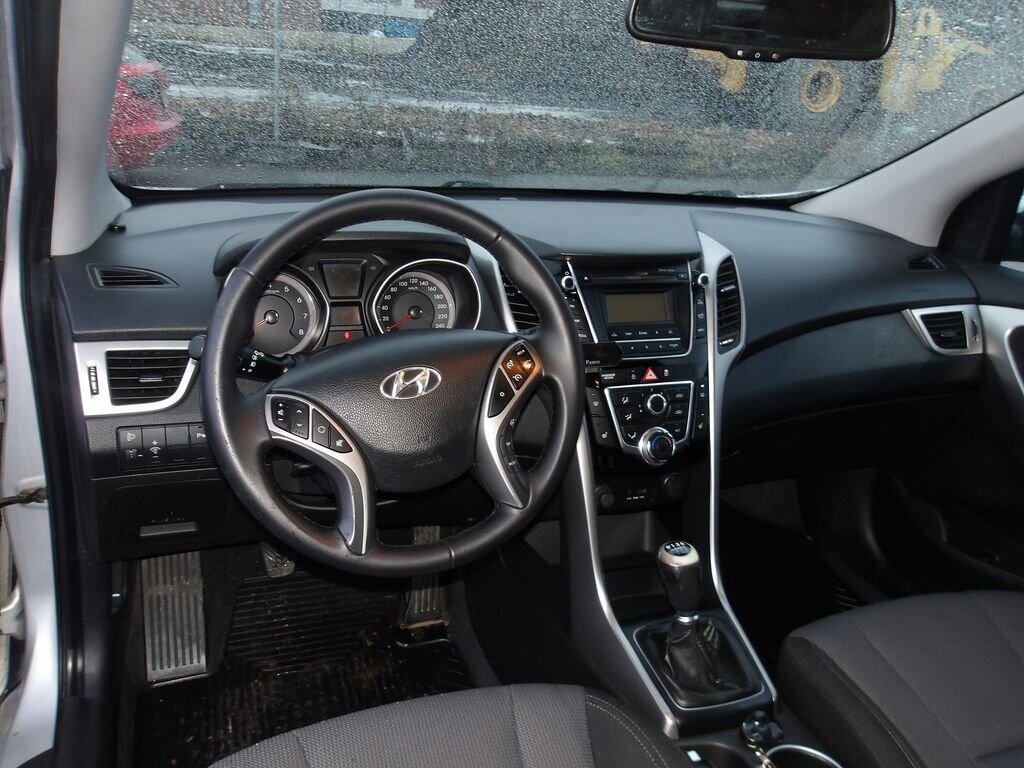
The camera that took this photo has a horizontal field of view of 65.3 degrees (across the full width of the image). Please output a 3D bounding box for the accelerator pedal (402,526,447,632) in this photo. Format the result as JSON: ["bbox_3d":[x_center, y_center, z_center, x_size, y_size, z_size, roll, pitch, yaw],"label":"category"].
[{"bbox_3d":[-0.148,0.329,1.371,0.060,0.175,0.045,1,-7,-19],"label":"accelerator pedal"}]

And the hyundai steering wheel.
[{"bbox_3d":[-0.107,0.000,0.789,0.373,0.373,0.100,-11,2,-19],"label":"hyundai steering wheel"}]

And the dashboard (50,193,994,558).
[{"bbox_3d":[0.088,-0.096,1.320,1.420,0.420,0.600,-4,23,-19],"label":"dashboard"}]

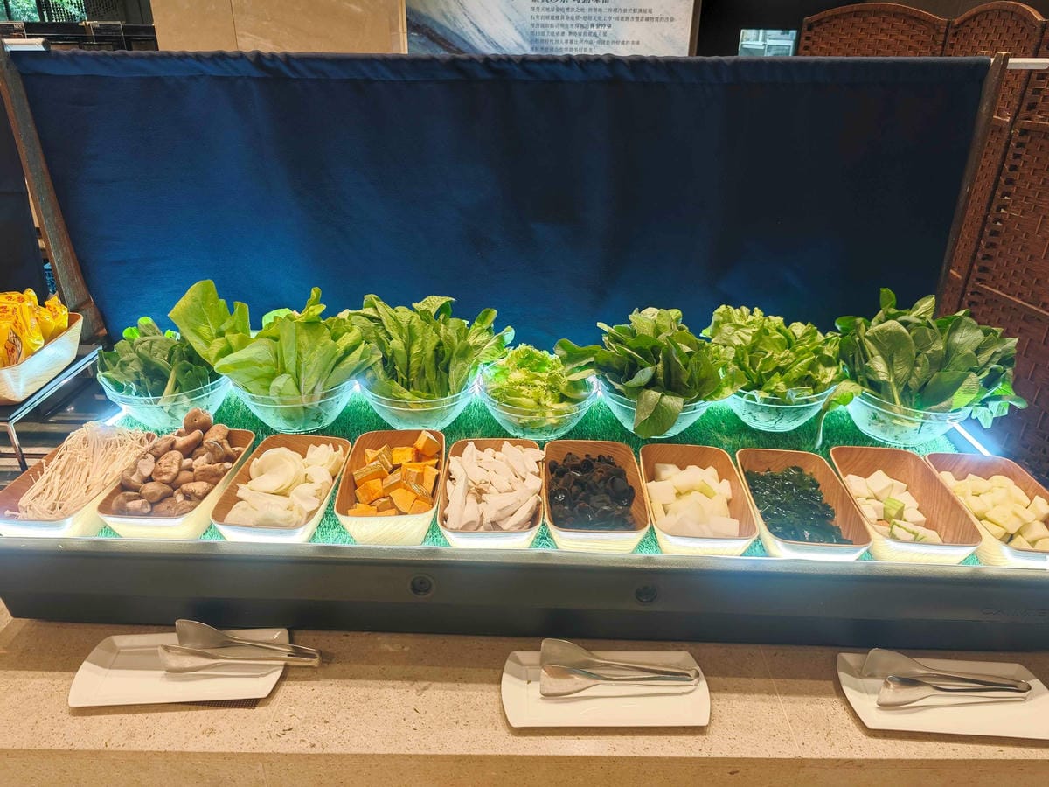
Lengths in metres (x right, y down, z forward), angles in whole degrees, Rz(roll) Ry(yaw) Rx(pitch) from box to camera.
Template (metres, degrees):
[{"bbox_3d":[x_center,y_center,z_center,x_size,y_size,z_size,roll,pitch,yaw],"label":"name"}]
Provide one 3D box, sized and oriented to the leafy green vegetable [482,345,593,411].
[{"bbox_3d":[0.022,-0.029,1.333,0.200,0.130,0.185,1,27,0],"label":"leafy green vegetable"}]

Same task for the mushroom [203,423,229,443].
[{"bbox_3d":[-0.515,0.066,1.164,0.043,0.034,0.042,2,28,0],"label":"mushroom"}]

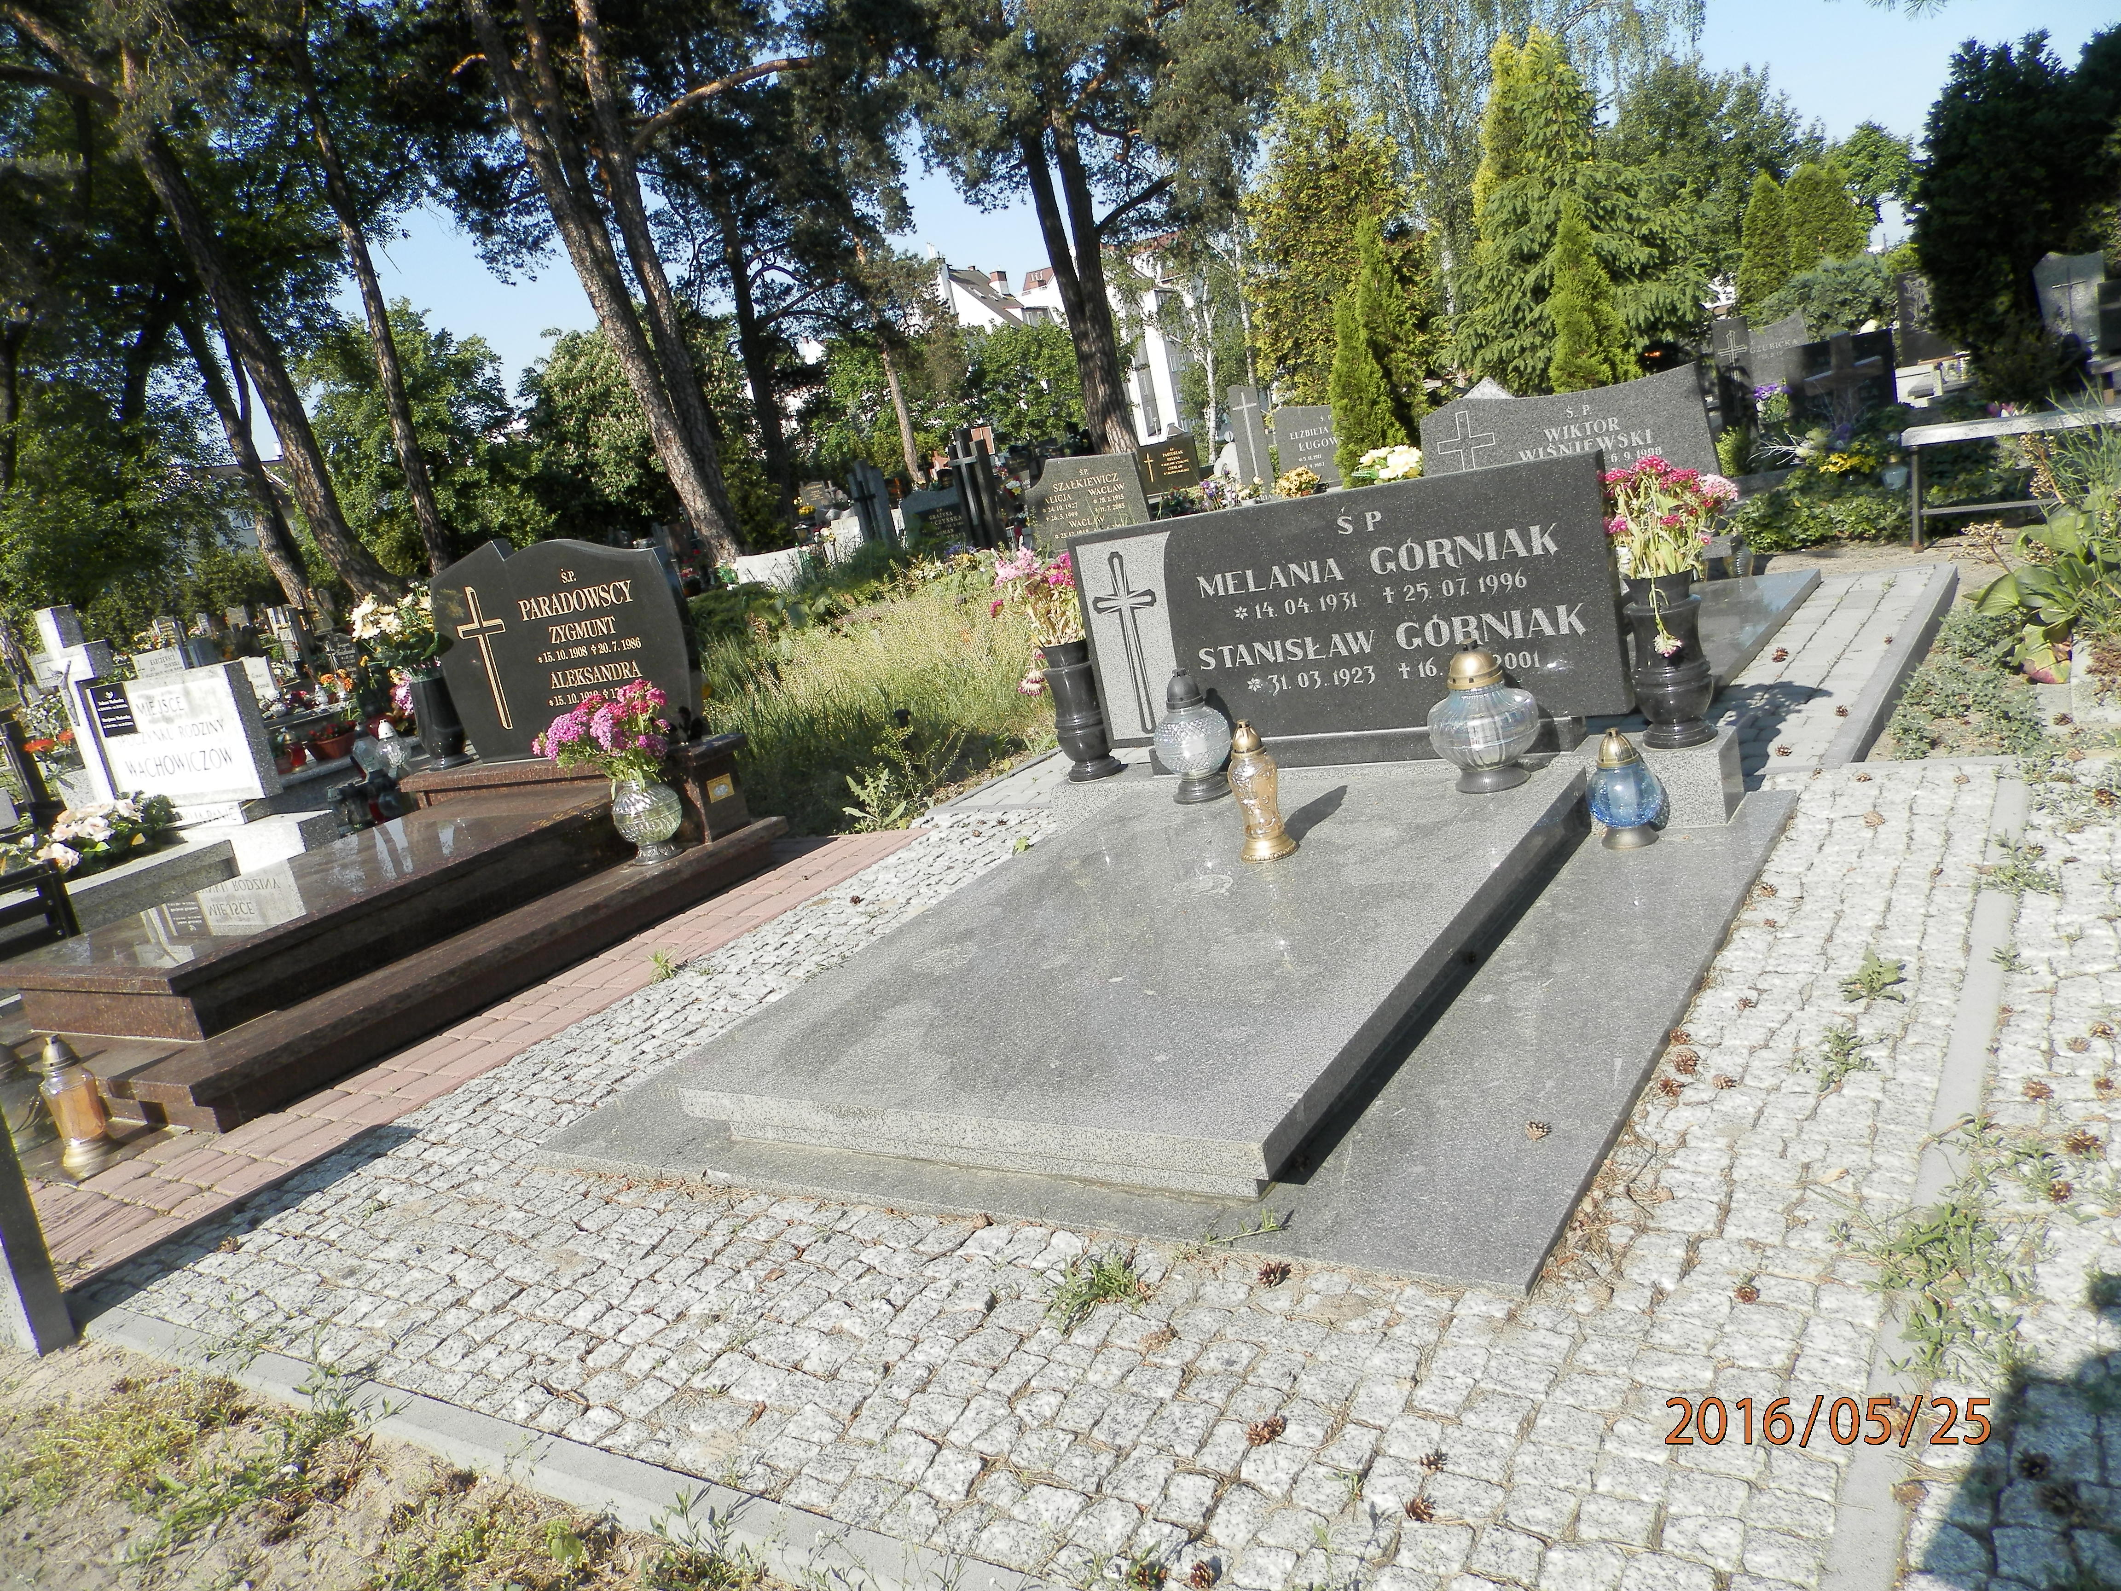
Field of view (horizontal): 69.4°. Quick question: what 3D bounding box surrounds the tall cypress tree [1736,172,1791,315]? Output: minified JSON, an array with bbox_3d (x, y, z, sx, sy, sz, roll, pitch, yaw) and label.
[{"bbox_3d":[11.323,-8.443,24.289,0.900,2.803,0.900,-3,16,34],"label":"tall cypress tree"}]

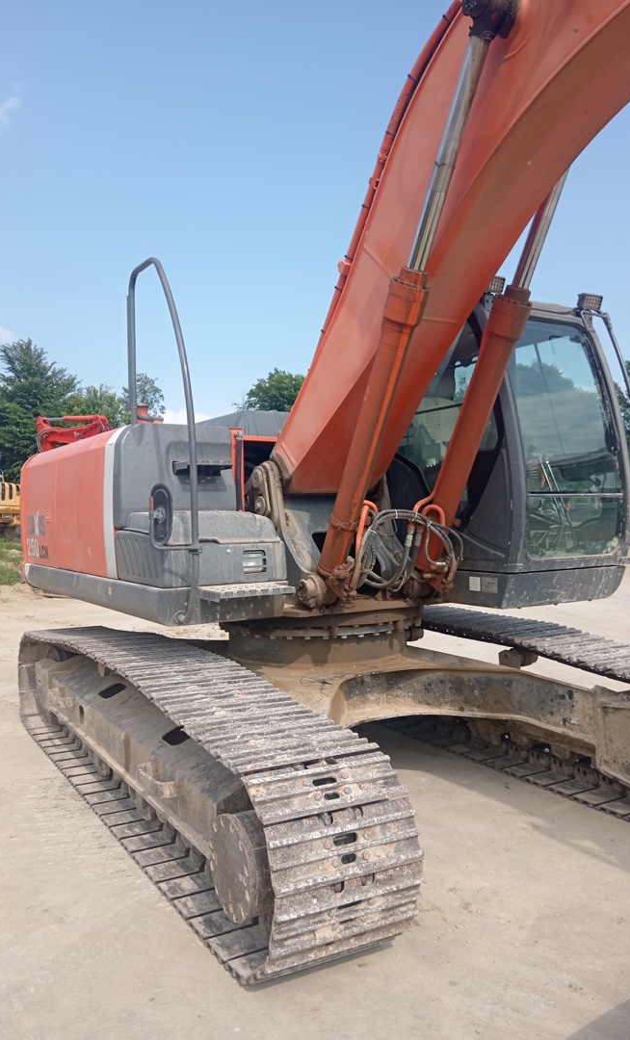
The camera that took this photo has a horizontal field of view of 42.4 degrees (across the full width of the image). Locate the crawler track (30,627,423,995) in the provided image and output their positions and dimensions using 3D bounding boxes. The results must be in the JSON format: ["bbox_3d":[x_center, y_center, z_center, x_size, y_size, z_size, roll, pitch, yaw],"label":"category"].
[{"bbox_3d":[-1.003,1.189,4.727,0.600,0.920,4.650,-1,0,-30],"label":"crawler track"}]

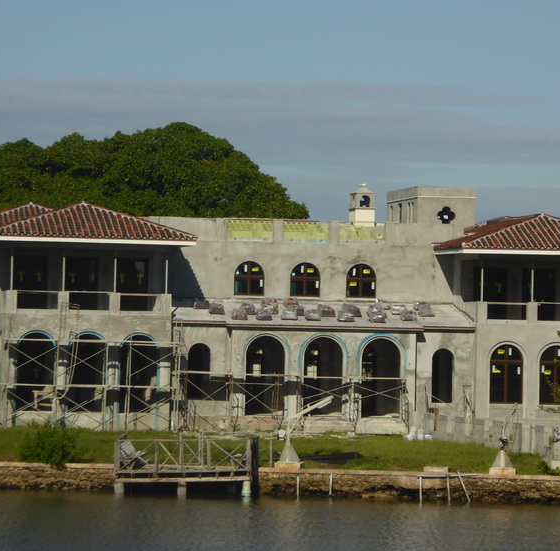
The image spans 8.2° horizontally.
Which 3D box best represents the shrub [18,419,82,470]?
[{"bbox_3d":[-8.224,6.030,140.000,2.280,1.850,2.000,1,-1,0],"label":"shrub"}]

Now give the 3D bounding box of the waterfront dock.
[{"bbox_3d":[-3.288,6.664,138.000,5.050,2.150,3.200,1,-1,0],"label":"waterfront dock"}]

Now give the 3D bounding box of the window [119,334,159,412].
[{"bbox_3d":[-6.030,4.189,169.025,1.695,3.424,0.300,1,-1,-10],"label":"window"}]

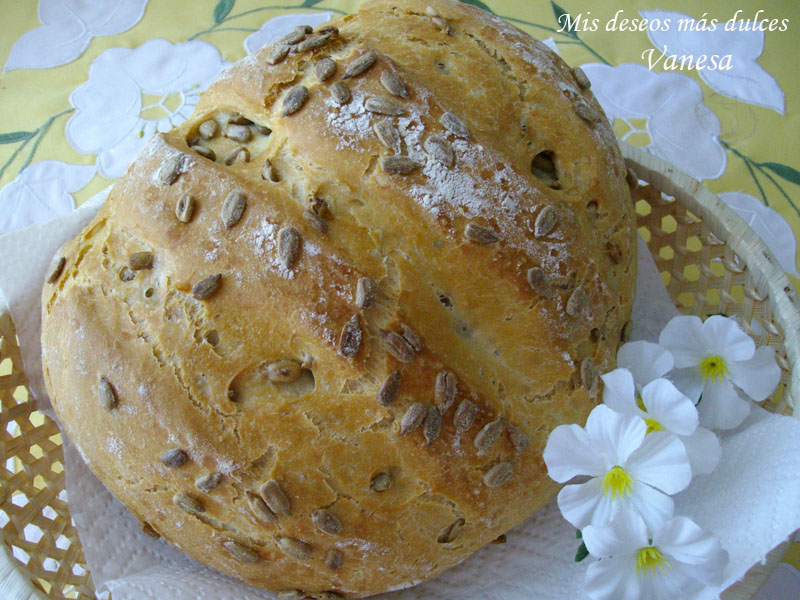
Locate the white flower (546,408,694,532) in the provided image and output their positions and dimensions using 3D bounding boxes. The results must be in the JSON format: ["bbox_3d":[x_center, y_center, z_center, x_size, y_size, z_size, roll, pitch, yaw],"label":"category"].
[{"bbox_3d":[0.071,0.055,0.272,0.047,0.017,0.043,0,69,9],"label":"white flower"}]

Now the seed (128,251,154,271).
[{"bbox_3d":[-0.081,-0.012,0.259,0.009,0.004,0.005,-14,70,9],"label":"seed"}]

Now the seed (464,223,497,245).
[{"bbox_3d":[0.023,-0.018,0.229,0.010,0.004,0.005,23,72,-6],"label":"seed"}]

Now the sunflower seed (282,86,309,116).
[{"bbox_3d":[-0.032,-0.062,0.259,0.005,0.003,0.013,23,65,20],"label":"sunflower seed"}]

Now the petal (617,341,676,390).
[{"bbox_3d":[0.077,0.021,0.262,0.018,0.004,0.018,-3,73,-7],"label":"petal"}]

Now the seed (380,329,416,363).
[{"bbox_3d":[-0.001,0.012,0.218,0.006,0.003,0.011,-42,96,-8],"label":"seed"}]

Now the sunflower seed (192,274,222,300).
[{"bbox_3d":[-0.058,-0.005,0.251,0.010,0.003,0.004,-36,80,-6],"label":"sunflower seed"}]

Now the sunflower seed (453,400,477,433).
[{"bbox_3d":[0.017,0.031,0.219,0.005,0.004,0.009,28,83,-14],"label":"sunflower seed"}]

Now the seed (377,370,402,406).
[{"bbox_3d":[-0.003,0.025,0.242,0.005,0.003,0.011,32,81,0],"label":"seed"}]

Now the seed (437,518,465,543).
[{"bbox_3d":[0.014,0.063,0.229,0.010,0.005,0.004,-42,30,-2],"label":"seed"}]

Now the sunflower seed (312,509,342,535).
[{"bbox_3d":[-0.019,0.057,0.215,0.009,0.004,0.005,39,93,-11],"label":"sunflower seed"}]

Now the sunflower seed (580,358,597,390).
[{"bbox_3d":[0.059,0.024,0.263,0.005,0.003,0.009,-12,93,-16],"label":"sunflower seed"}]

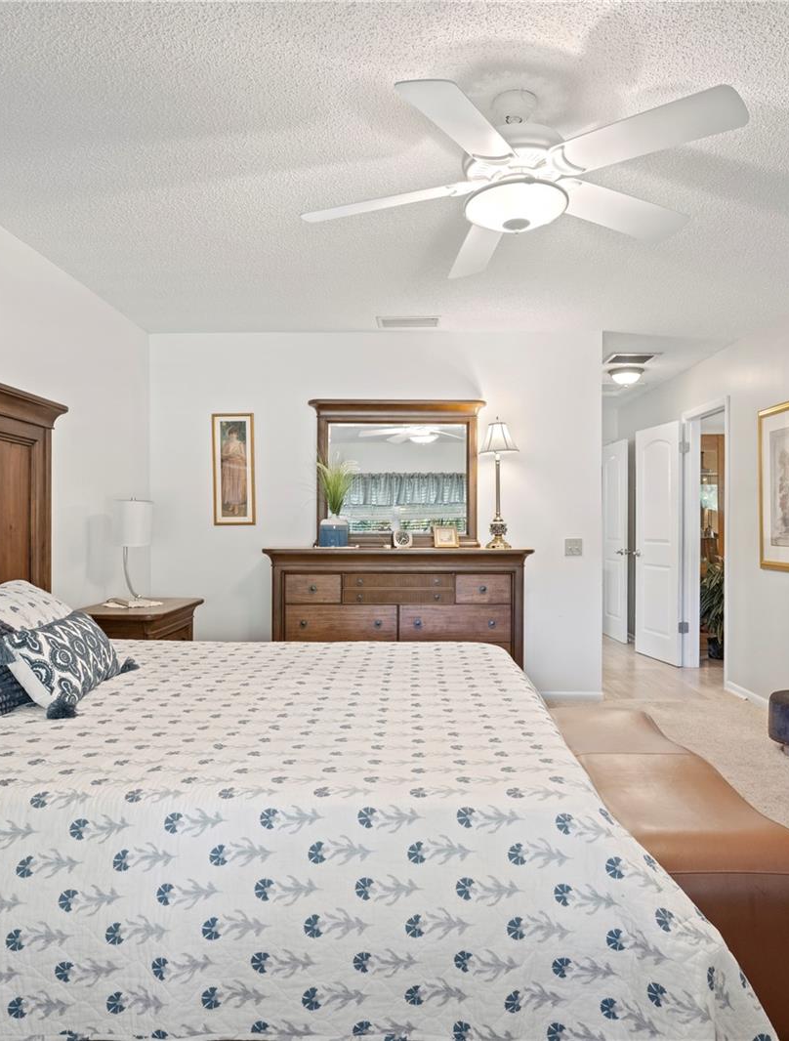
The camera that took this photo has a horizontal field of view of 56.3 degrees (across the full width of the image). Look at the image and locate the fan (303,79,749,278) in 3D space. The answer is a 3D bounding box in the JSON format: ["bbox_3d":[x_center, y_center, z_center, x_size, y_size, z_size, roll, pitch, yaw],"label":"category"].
[{"bbox_3d":[0.373,-1.065,2.228,1.300,0.390,1.300,0,0,0],"label":"fan"}]

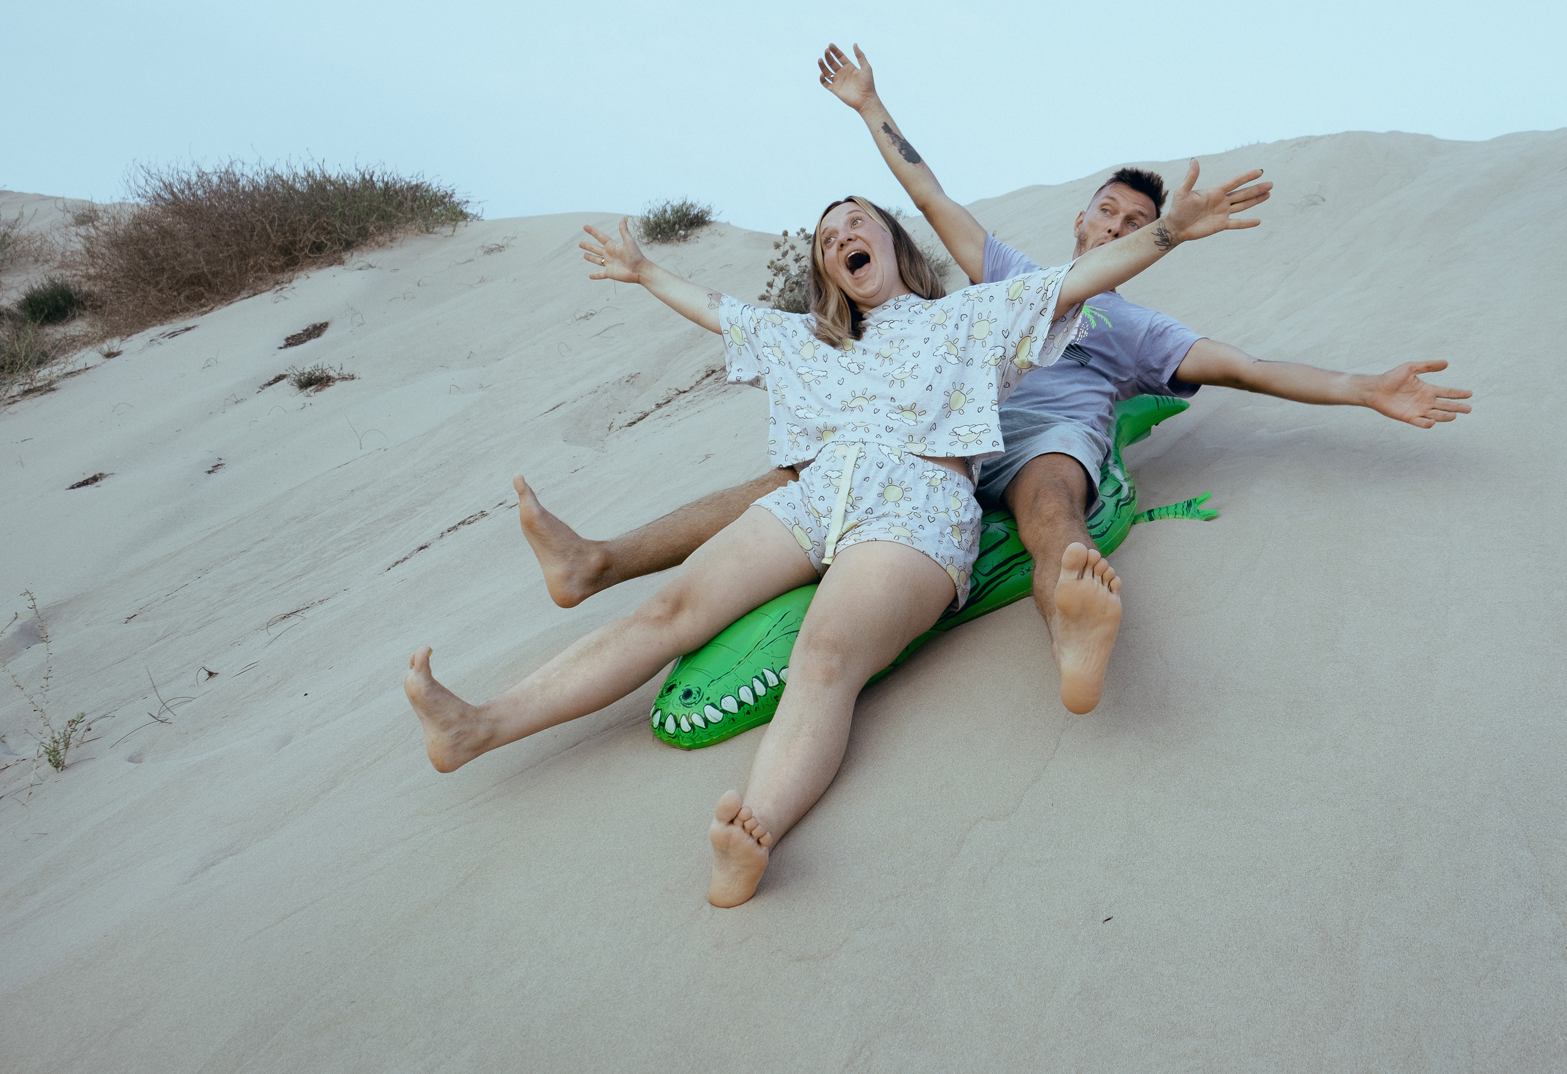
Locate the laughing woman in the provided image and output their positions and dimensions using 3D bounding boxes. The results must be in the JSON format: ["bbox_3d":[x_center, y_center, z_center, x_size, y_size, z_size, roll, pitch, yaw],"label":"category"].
[{"bbox_3d":[0.142,-0.051,2.075,1.254,1.227,0.919,0,-3,27],"label":"laughing woman"}]

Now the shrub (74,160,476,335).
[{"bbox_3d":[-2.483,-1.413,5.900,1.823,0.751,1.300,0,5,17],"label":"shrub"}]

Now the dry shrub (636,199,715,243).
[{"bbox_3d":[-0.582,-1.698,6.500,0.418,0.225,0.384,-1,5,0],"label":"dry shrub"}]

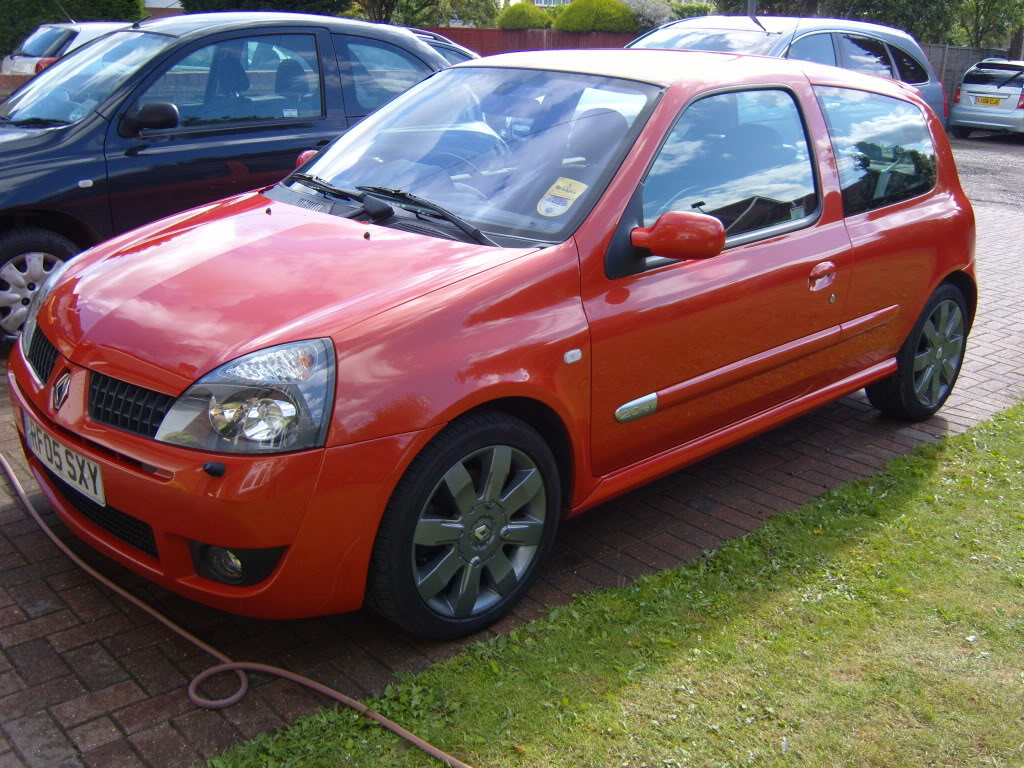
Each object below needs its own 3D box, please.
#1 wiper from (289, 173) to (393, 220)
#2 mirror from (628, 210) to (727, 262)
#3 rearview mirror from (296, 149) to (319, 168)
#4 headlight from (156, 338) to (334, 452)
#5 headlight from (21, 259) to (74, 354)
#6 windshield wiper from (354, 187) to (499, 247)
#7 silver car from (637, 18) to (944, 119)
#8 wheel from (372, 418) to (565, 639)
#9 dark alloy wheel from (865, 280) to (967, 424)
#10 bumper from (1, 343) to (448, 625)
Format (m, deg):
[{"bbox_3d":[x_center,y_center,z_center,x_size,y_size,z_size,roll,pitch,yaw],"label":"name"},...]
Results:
[{"bbox_3d":[-0.543,-0.586,3.177,0.090,0.070,0.671,-35,37,-19],"label":"wiper"},{"bbox_3d":[0.433,-0.378,2.634,0.160,0.130,0.210,-15,25,-42],"label":"mirror"},{"bbox_3d":[-0.746,-0.804,3.783,0.160,0.130,0.210,-15,25,-42],"label":"rearview mirror"},{"bbox_3d":[-0.560,0.024,2.202,0.370,0.265,0.290,14,22,32],"label":"headlight"},{"bbox_3d":[-1.329,-0.254,2.952,0.290,0.265,0.370,-9,22,-31],"label":"headlight"},{"bbox_3d":[-0.242,-0.467,2.864,0.090,0.070,0.705,-38,42,-22],"label":"windshield wiper"},{"bbox_3d":[1.745,-2.104,8.362,4.500,1.680,1.820,-15,25,-42],"label":"silver car"},{"bbox_3d":[-0.132,0.330,2.540,0.580,0.580,0.200,-15,25,-42],"label":"wheel"},{"bbox_3d":[1.641,-0.148,4.195,0.580,0.580,0.200,-15,25,-42],"label":"dark alloy wheel"},{"bbox_3d":[-0.915,0.147,2.704,0.600,0.470,1.630,-15,25,-42],"label":"bumper"}]

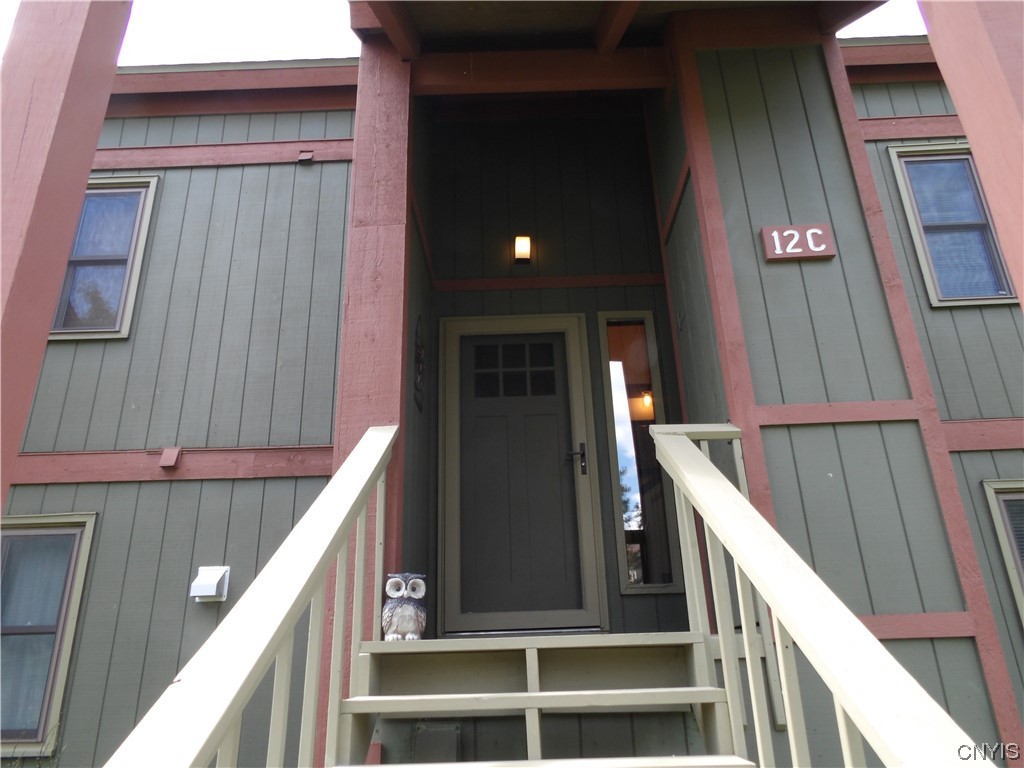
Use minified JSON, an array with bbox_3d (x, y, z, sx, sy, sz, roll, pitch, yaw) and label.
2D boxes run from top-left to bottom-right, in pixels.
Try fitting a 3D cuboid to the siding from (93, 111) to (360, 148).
[{"bbox_3d":[-2.334,-2.012,5.635,2.250,0.290,0.030,-2,-22,0],"label":"siding"}]

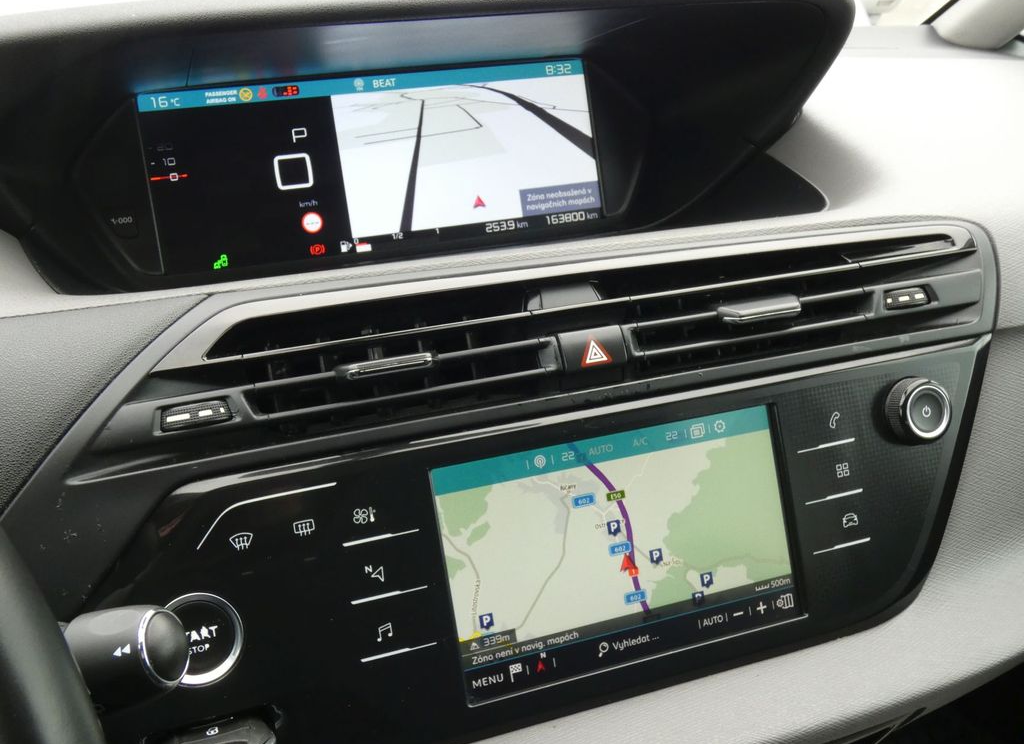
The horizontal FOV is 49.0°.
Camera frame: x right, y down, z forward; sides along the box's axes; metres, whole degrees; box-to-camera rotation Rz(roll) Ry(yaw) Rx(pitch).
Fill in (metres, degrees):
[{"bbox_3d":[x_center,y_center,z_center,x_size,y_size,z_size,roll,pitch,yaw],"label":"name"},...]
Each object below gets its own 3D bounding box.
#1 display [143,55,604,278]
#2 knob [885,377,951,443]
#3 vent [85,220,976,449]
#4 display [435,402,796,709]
[{"bbox_3d":[-0.080,-0.134,0.713,0.290,0.108,0.016,-10,3,-19],"label":"display"},{"bbox_3d":[0.183,0.018,0.503,0.029,0.029,0.014,-10,2,-19],"label":"knob"},{"bbox_3d":[0.032,-0.019,0.473,0.380,0.059,0.040,-10,2,-19],"label":"vent"},{"bbox_3d":[0.047,0.072,0.468,0.156,0.094,0.012,-10,2,-19],"label":"display"}]

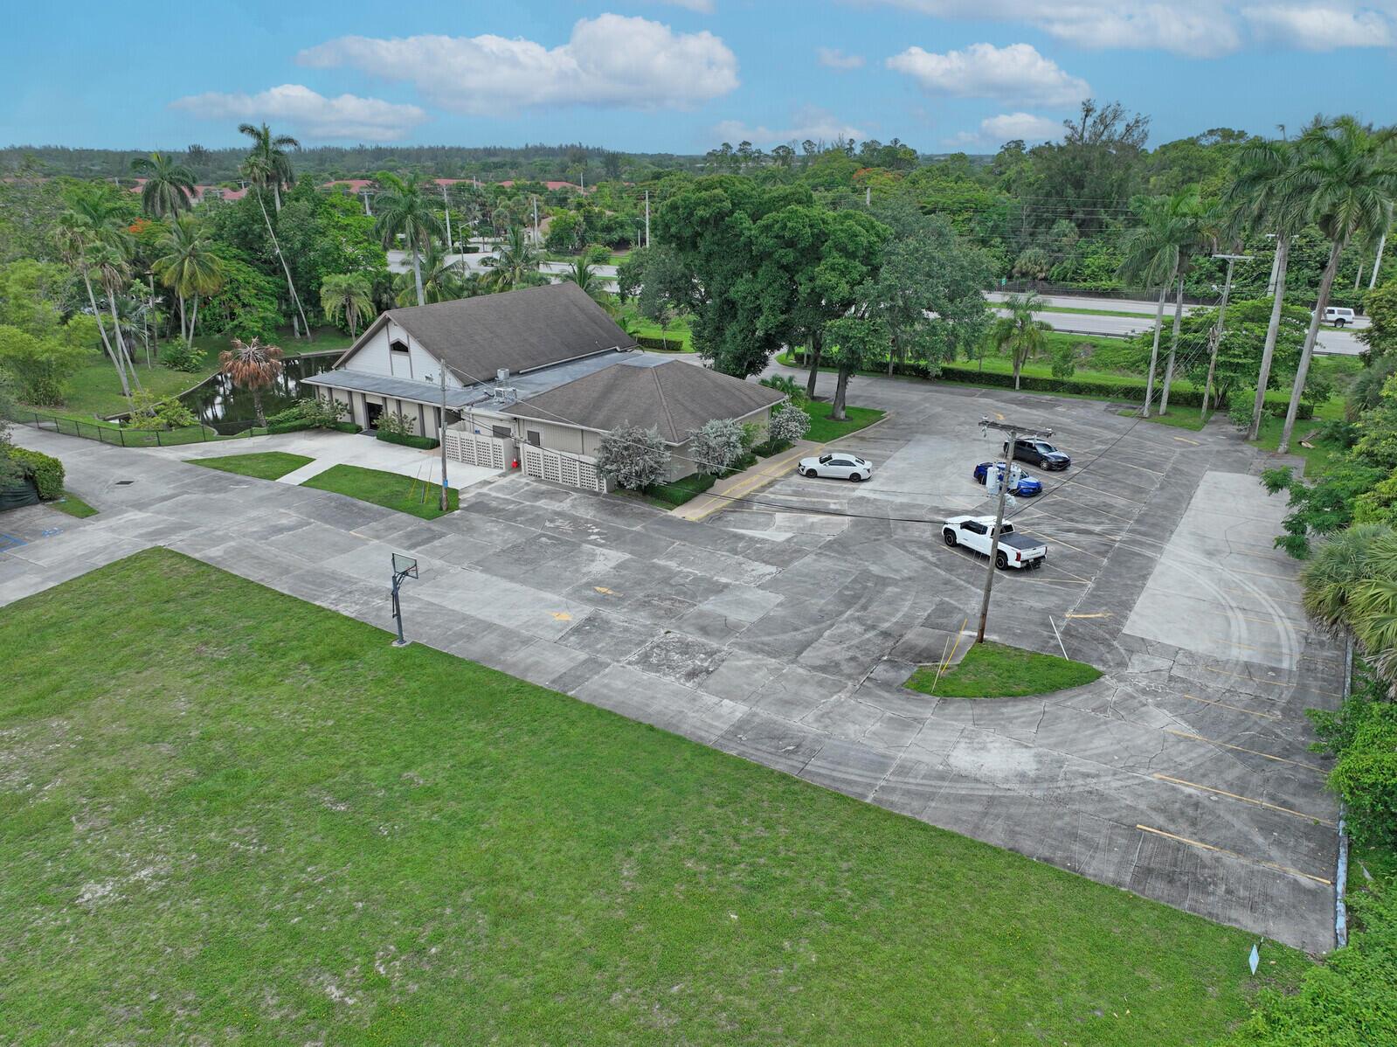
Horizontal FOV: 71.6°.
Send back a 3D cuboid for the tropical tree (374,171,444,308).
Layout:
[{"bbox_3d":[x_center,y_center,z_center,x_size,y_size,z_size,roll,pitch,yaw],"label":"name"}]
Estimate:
[{"bbox_3d":[-29.934,-27.784,102.475,7.000,17.920,7.000,-6,22,-15],"label":"tropical tree"}]

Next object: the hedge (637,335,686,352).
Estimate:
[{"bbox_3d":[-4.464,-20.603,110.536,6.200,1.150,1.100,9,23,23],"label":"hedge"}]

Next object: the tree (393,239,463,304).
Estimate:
[{"bbox_3d":[-28.205,-24.123,104.841,7.400,11.800,7.400,0,21,0],"label":"tree"}]

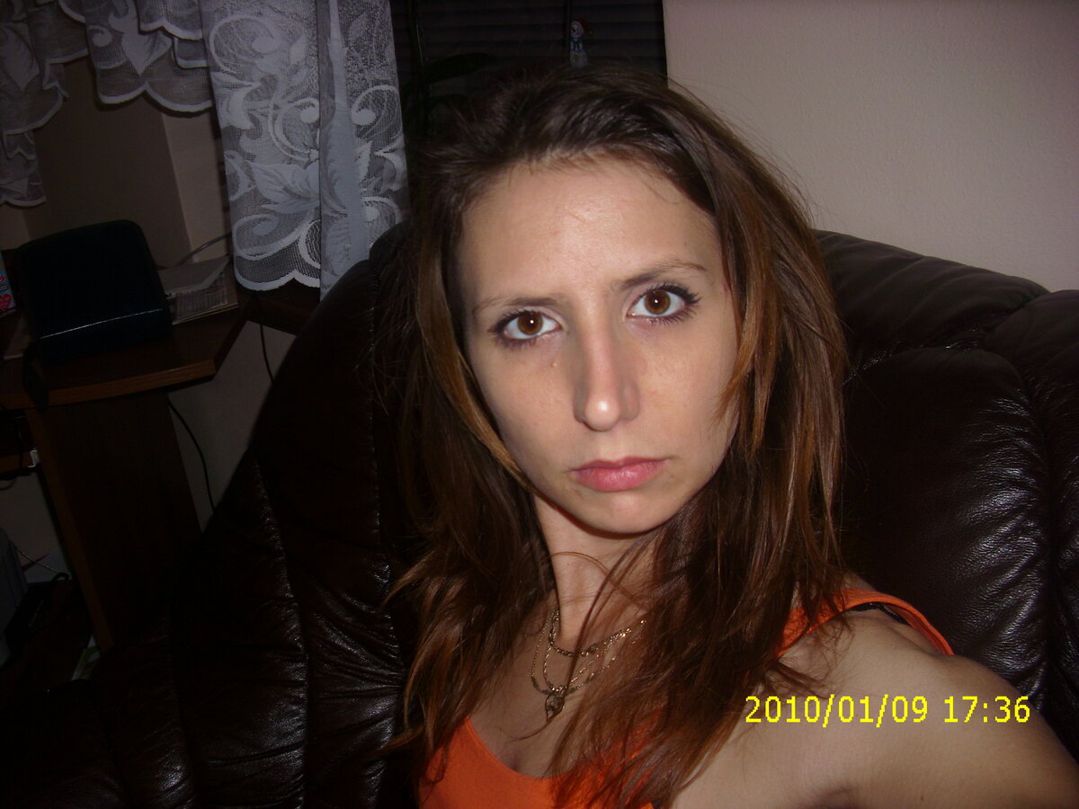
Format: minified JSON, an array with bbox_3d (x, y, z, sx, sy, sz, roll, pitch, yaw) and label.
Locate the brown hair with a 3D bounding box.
[{"bbox_3d":[0.045,0.008,0.635,0.240,0.380,0.220,-4,14,7],"label":"brown hair"}]

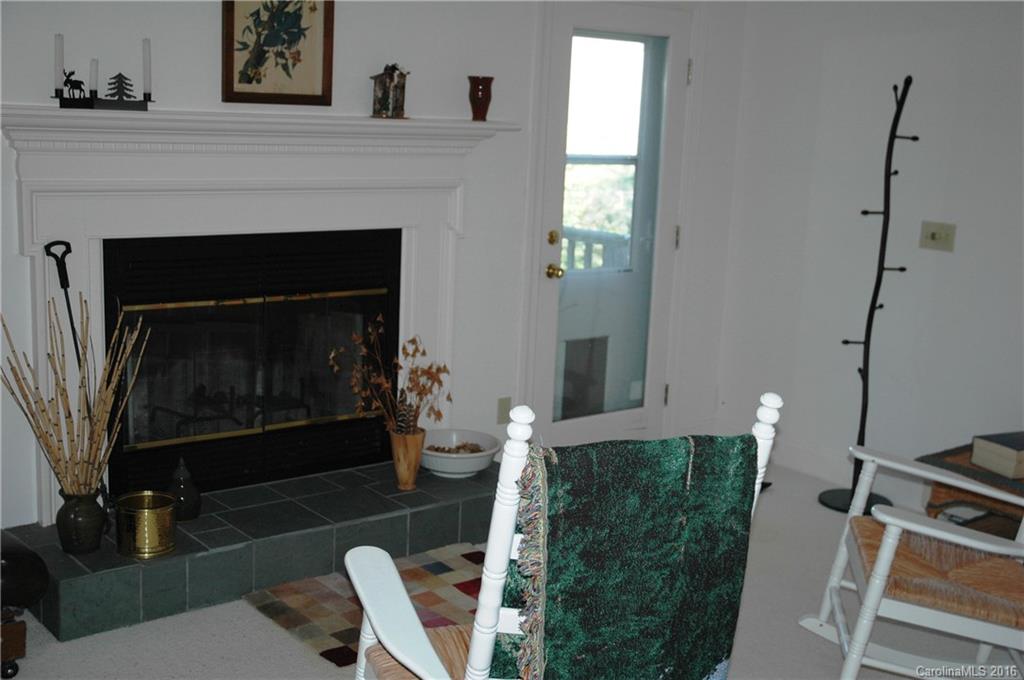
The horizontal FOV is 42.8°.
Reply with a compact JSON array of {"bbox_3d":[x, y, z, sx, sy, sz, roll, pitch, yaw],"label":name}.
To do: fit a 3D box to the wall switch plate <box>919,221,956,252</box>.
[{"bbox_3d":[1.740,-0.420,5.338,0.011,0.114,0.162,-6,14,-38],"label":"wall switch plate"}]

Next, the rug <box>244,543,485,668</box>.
[{"bbox_3d":[-0.229,0.843,4.389,1.160,0.012,0.630,-6,14,-38],"label":"rug"}]

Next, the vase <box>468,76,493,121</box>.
[{"bbox_3d":[-0.121,-0.927,5.027,0.094,0.180,0.094,2,11,0],"label":"vase"}]

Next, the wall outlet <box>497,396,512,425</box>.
[{"bbox_3d":[-0.033,0.300,5.530,0.071,0.115,0.009,-6,14,-38],"label":"wall outlet"}]

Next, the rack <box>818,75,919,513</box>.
[{"bbox_3d":[1.502,-0.181,5.409,0.300,1.785,0.300,-6,14,-38],"label":"rack"}]

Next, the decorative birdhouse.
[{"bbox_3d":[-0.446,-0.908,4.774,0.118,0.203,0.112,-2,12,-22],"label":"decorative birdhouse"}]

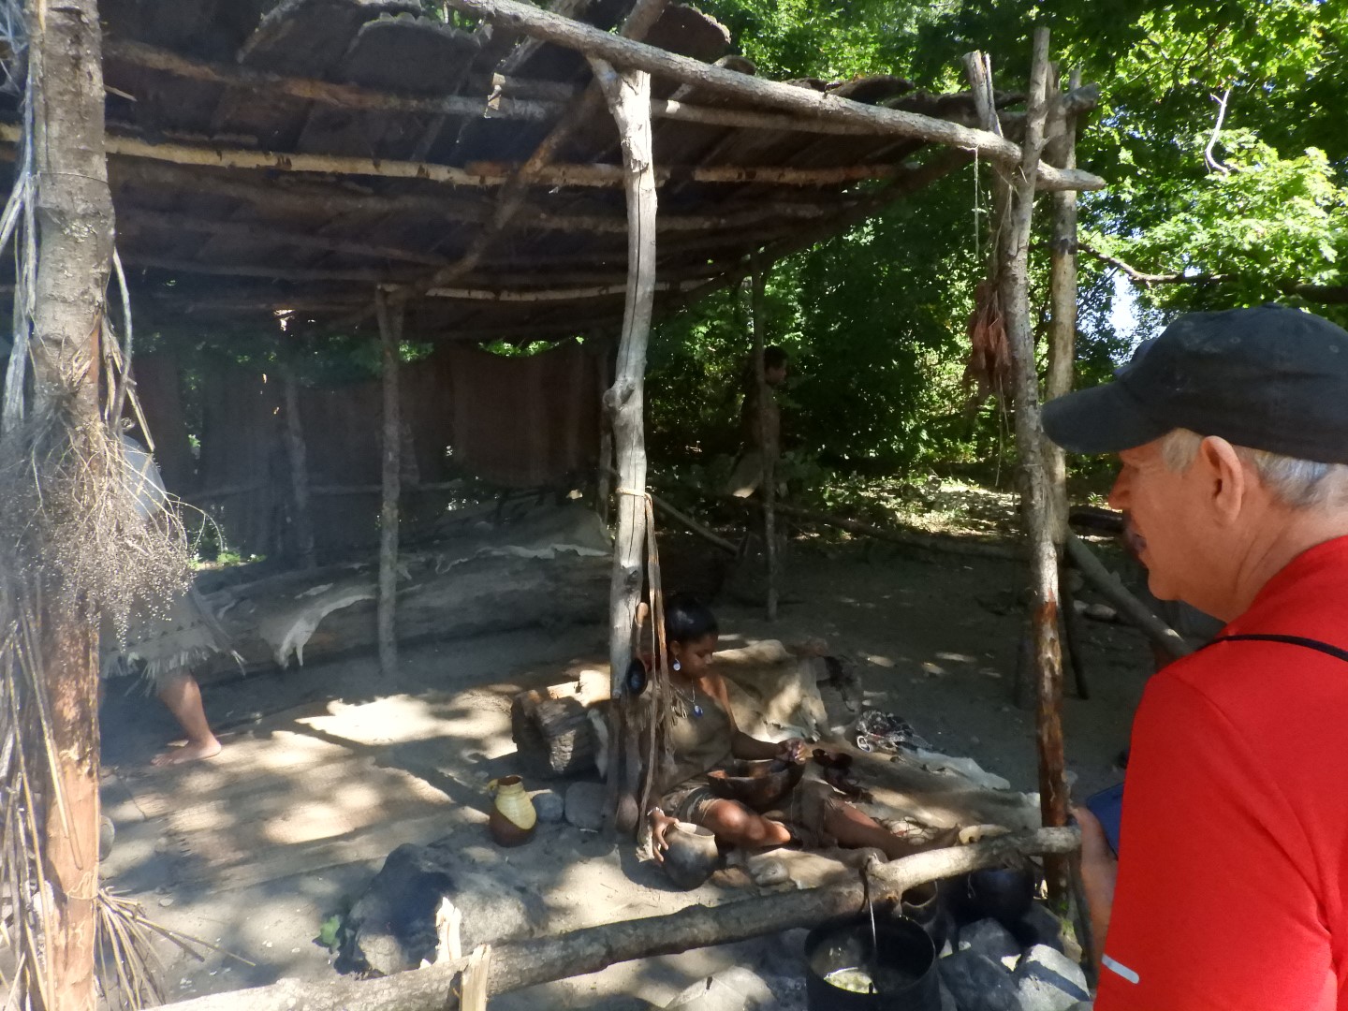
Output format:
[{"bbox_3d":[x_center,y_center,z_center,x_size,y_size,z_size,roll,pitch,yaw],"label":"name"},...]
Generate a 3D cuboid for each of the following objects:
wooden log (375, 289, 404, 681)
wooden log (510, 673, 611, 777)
[{"bbox_3d":[-1.433,-0.089,4.703,0.125,1.946,0.115,2,6,0],"label":"wooden log"},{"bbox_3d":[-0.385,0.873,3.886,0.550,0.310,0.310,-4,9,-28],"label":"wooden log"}]

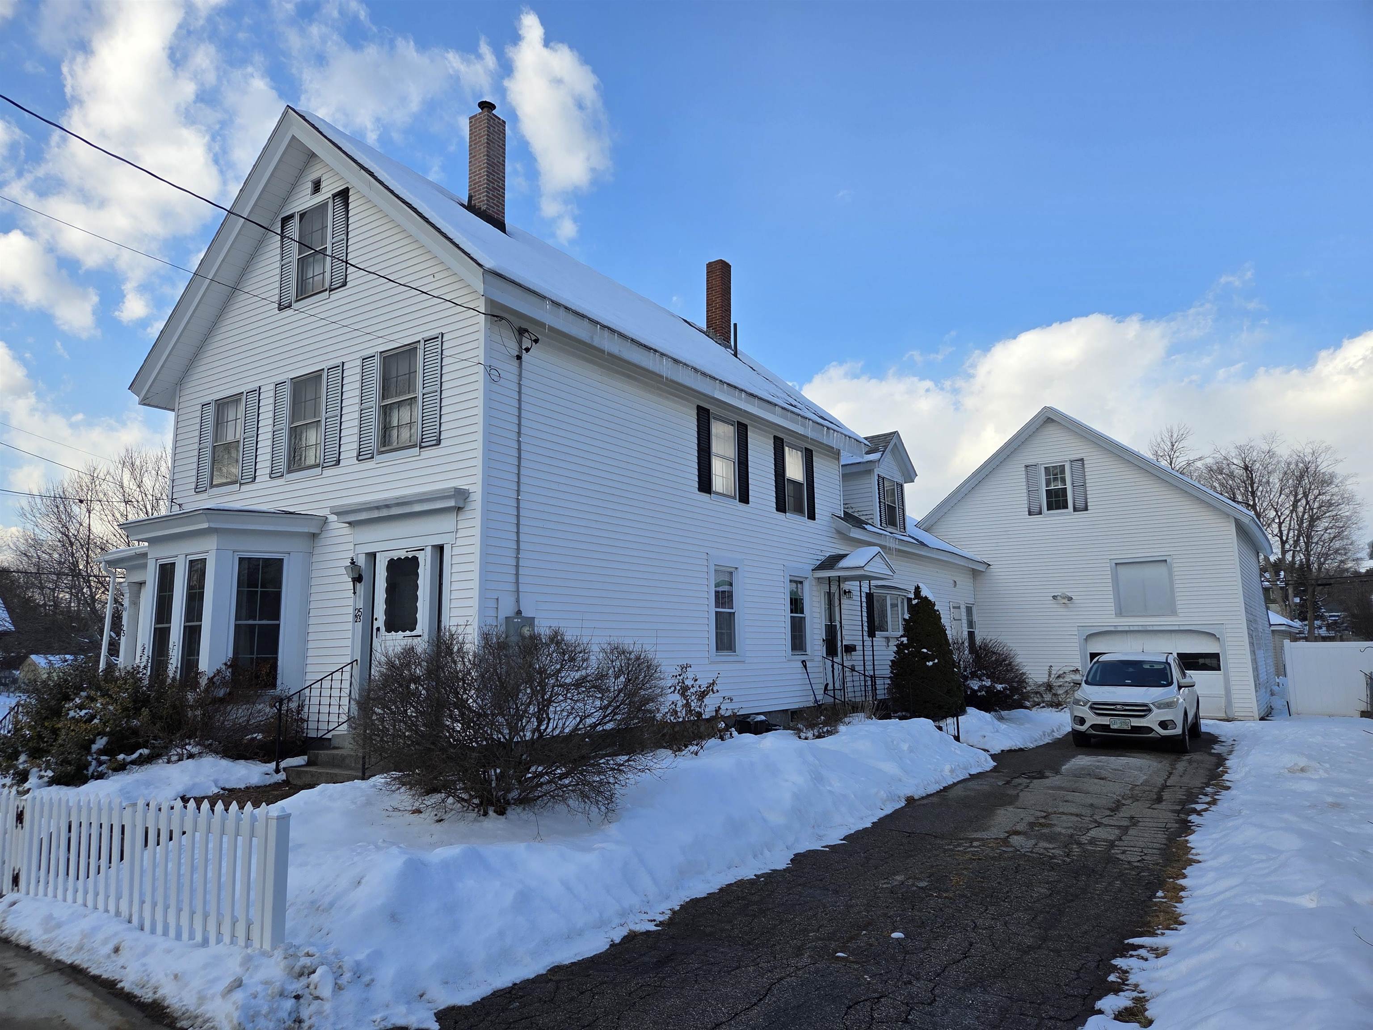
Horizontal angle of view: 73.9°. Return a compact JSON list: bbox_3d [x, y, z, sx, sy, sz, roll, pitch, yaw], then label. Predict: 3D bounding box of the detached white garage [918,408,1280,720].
[{"bbox_3d":[12.554,1.676,28.038,8.900,8.200,9.800,-7,-10,34],"label":"detached white garage"}]

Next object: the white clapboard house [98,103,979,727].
[{"bbox_3d":[-0.910,-0.803,20.030,9.200,10.400,19.400,-6,-10,33],"label":"white clapboard house"}]

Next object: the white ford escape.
[{"bbox_3d":[8.541,3.446,17.323,1.920,1.680,4.520,-6,-10,32],"label":"white ford escape"}]

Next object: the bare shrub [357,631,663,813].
[{"bbox_3d":[-1.565,1.730,7.735,2.450,1.500,2.200,1,-9,-11],"label":"bare shrub"}]

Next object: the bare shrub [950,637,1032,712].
[{"bbox_3d":[7.388,3.882,22.334,2.100,1.800,2.000,-6,-10,33],"label":"bare shrub"}]

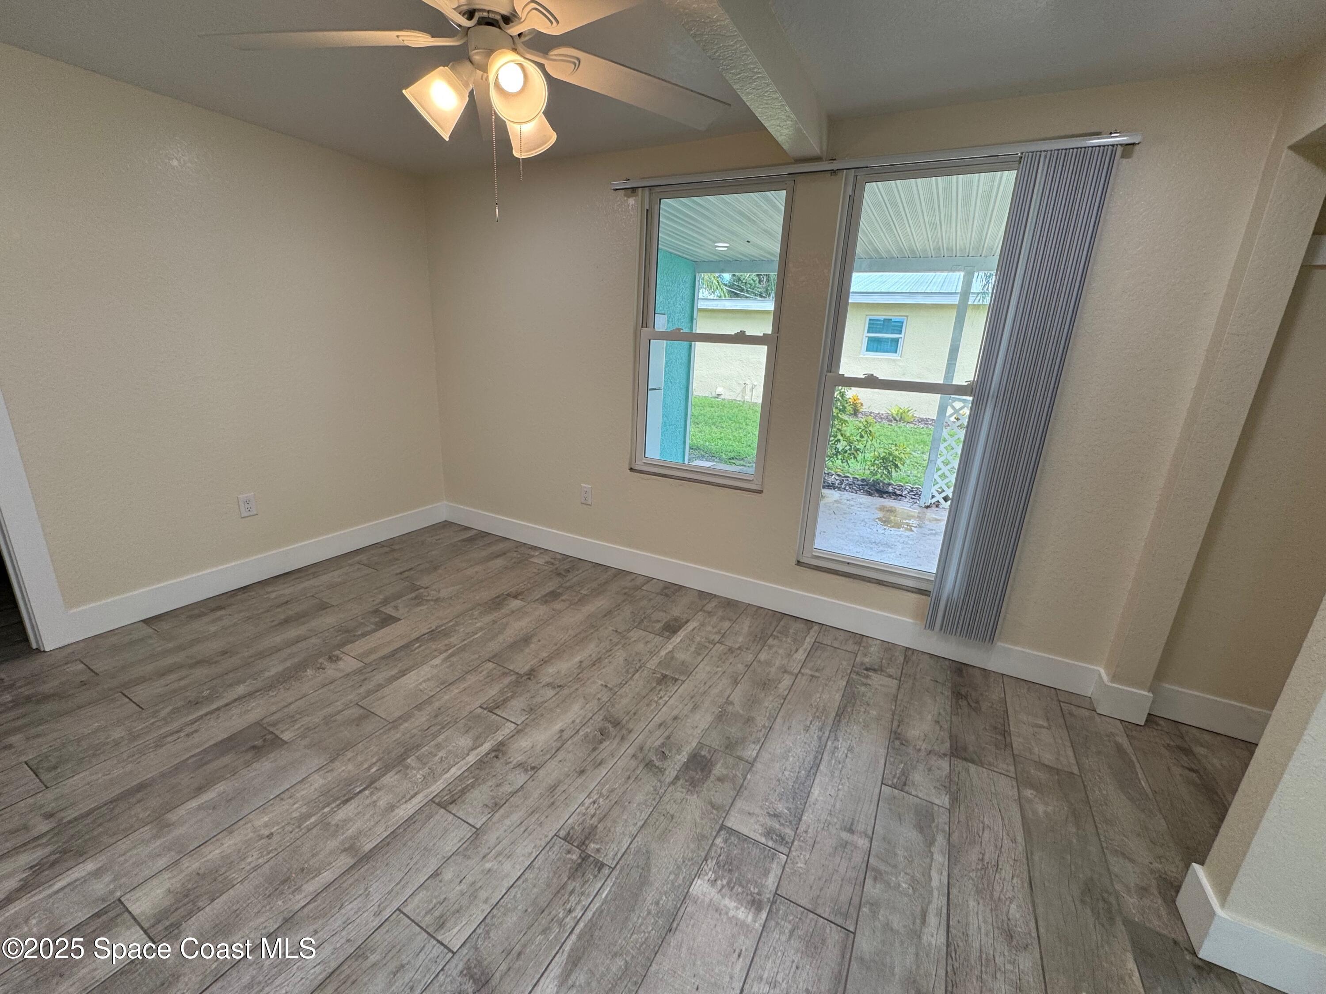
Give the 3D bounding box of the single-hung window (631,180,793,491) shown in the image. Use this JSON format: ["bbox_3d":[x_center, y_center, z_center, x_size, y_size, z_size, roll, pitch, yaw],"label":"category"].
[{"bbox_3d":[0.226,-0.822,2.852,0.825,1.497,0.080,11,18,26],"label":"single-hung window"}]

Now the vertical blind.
[{"bbox_3d":[1.412,-0.307,2.208,0.279,1.938,0.090,11,18,26],"label":"vertical blind"}]

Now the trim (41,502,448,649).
[{"bbox_3d":[-2.140,0.348,3.188,0.016,0.141,2.116,11,18,26],"label":"trim"}]

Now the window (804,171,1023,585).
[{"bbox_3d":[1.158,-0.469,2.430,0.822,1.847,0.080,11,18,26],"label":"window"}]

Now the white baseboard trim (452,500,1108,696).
[{"bbox_3d":[0.112,0.457,3.203,4.006,0.141,0.016,11,18,26],"label":"white baseboard trim"}]

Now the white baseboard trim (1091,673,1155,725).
[{"bbox_3d":[1.907,0.831,2.231,0.151,0.141,0.122,11,18,26],"label":"white baseboard trim"}]

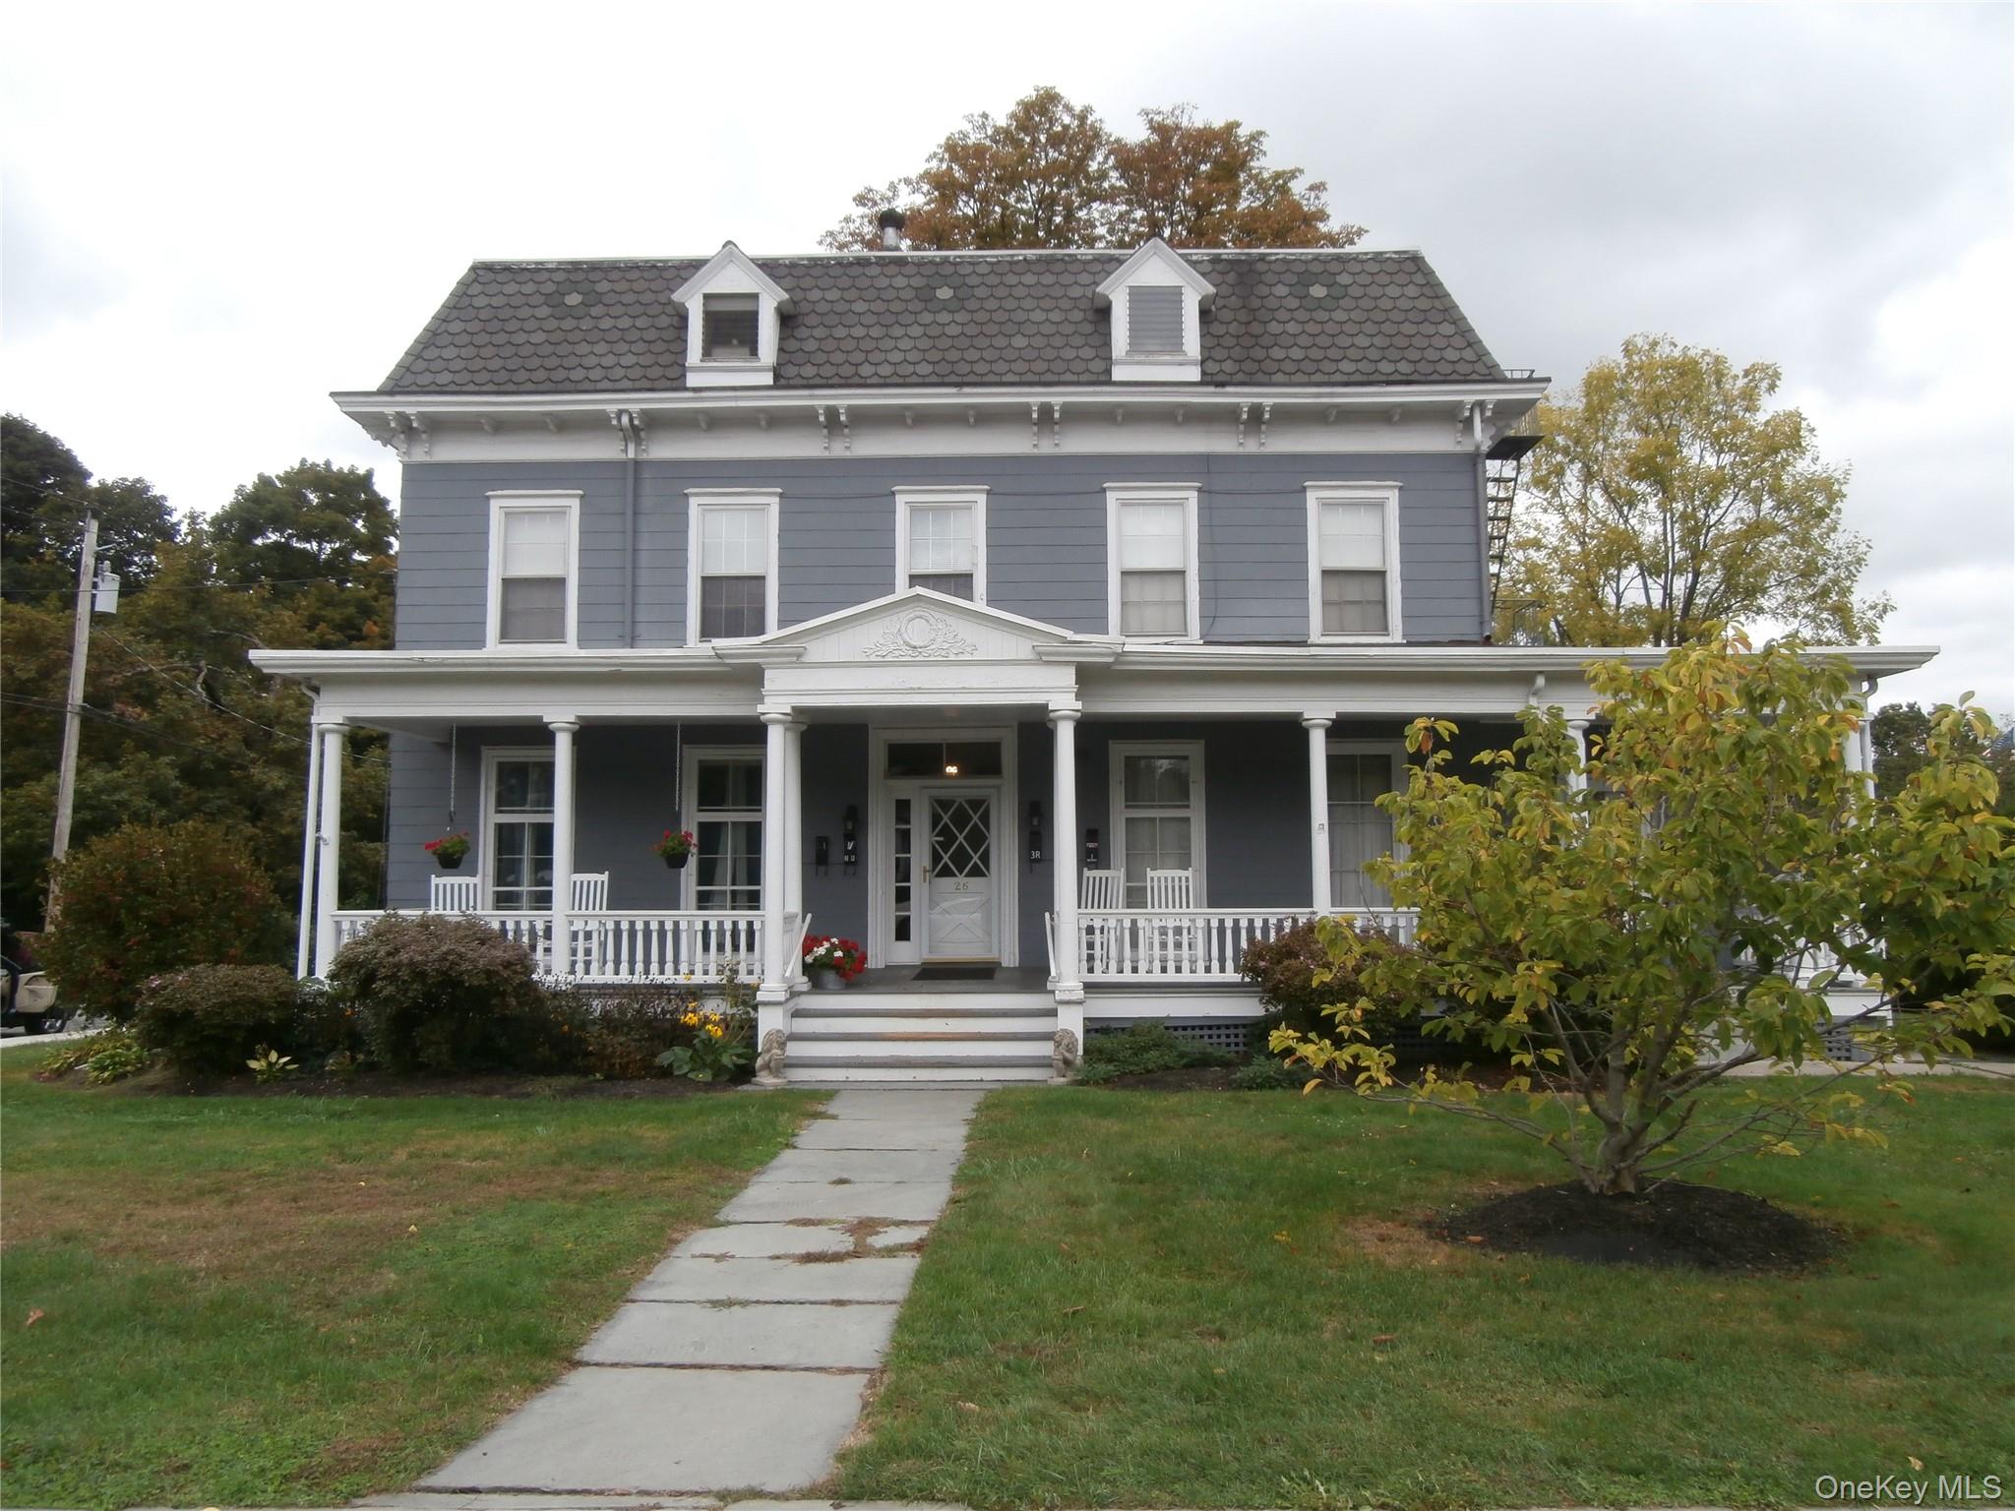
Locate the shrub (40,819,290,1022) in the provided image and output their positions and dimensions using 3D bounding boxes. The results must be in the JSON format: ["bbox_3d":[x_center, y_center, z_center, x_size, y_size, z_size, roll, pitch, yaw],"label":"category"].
[{"bbox_3d":[-9.091,1.906,15.096,2.781,2.433,2.500,0,-5,1],"label":"shrub"}]

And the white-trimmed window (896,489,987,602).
[{"bbox_3d":[-0.797,-2.283,16.850,1.158,1.936,0.158,0,-5,1],"label":"white-trimmed window"}]

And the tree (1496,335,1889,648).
[{"bbox_3d":[14.244,-2.382,29.295,8.516,13.200,8.500,0,-5,1],"label":"tree"}]

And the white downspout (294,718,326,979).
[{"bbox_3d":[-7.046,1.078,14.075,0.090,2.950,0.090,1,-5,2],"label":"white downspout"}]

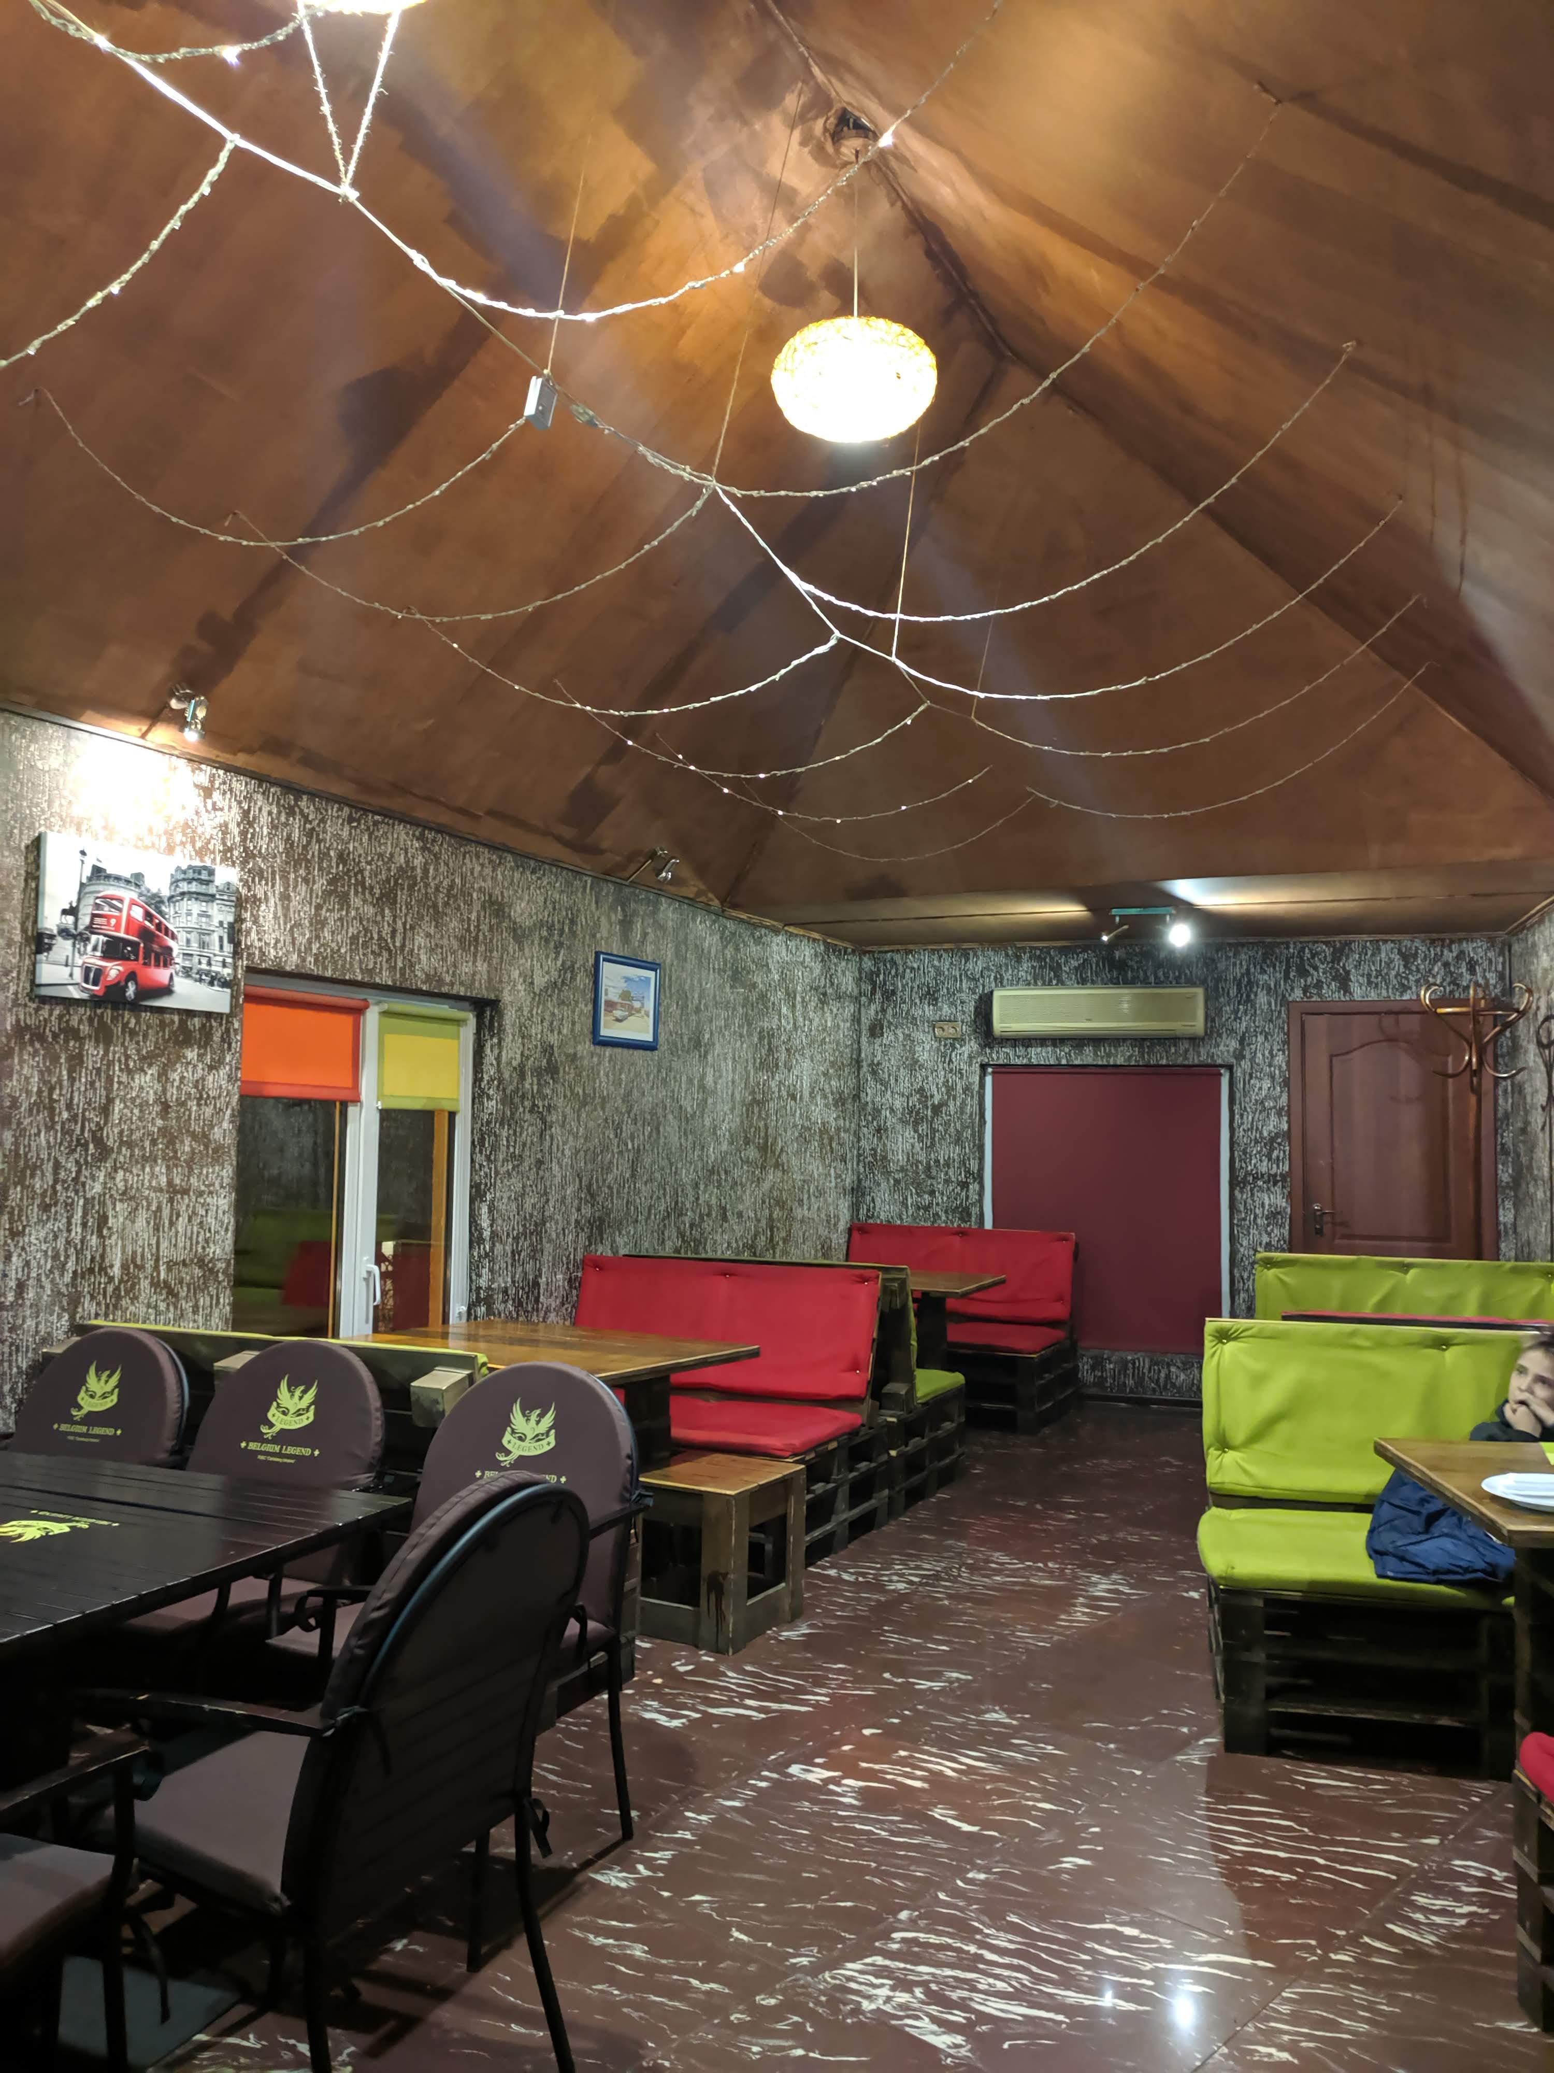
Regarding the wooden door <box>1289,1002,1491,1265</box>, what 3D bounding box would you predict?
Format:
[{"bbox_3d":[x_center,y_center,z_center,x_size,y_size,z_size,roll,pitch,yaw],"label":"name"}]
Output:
[{"bbox_3d":[3.020,0.856,7.654,0.951,2.052,0.100,-1,-4,23],"label":"wooden door"}]

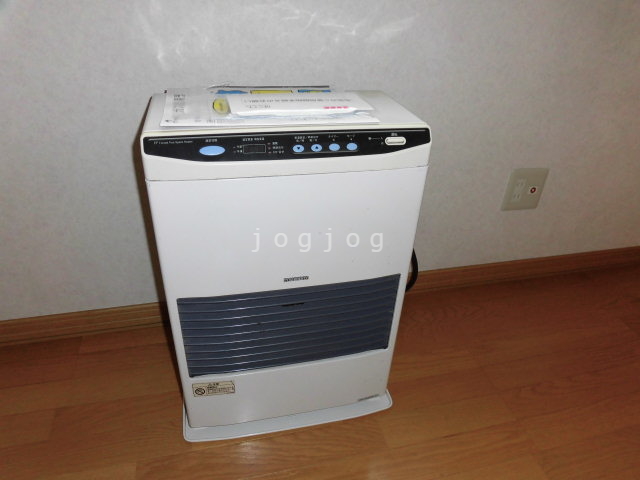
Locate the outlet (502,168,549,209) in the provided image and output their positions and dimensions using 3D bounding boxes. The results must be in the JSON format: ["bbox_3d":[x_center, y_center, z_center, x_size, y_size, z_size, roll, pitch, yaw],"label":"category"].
[{"bbox_3d":[0.559,-0.138,1.208,0.116,0.120,0.010,-5,32,-14],"label":"outlet"}]

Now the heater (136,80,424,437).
[{"bbox_3d":[-0.066,0.061,0.856,0.438,0.612,0.270,-5,33,-13],"label":"heater"}]

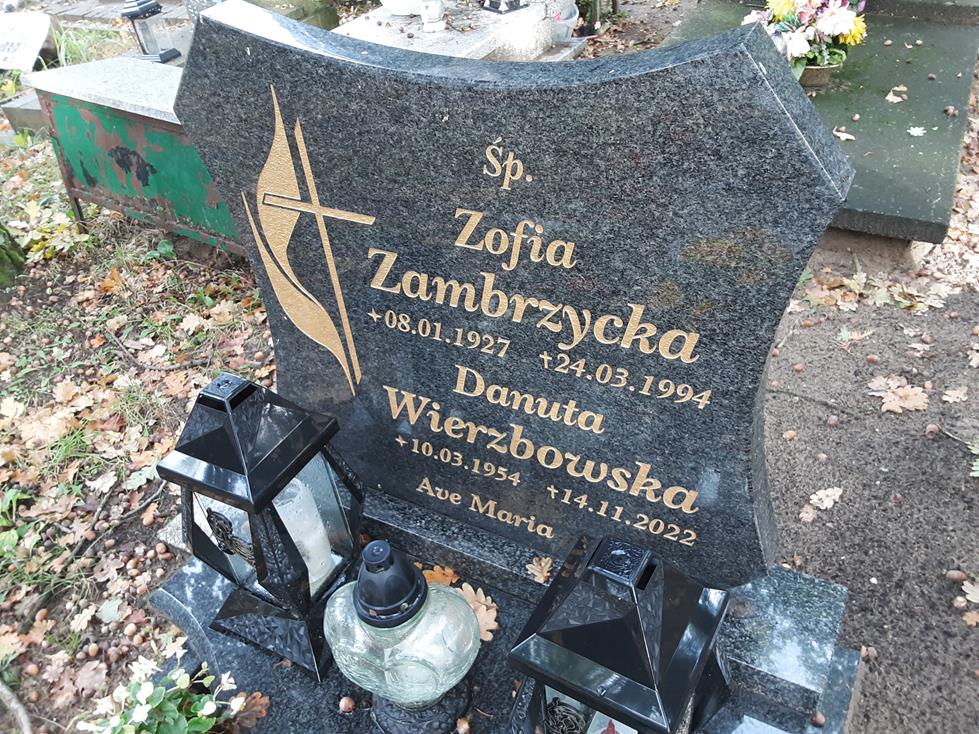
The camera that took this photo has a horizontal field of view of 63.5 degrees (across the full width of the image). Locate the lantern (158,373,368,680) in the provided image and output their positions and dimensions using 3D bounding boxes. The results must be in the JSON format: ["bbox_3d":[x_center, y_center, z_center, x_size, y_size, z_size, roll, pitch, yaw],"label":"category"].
[{"bbox_3d":[-0.279,0.176,1.012,0.195,0.389,0.195,14,42,25],"label":"lantern"}]

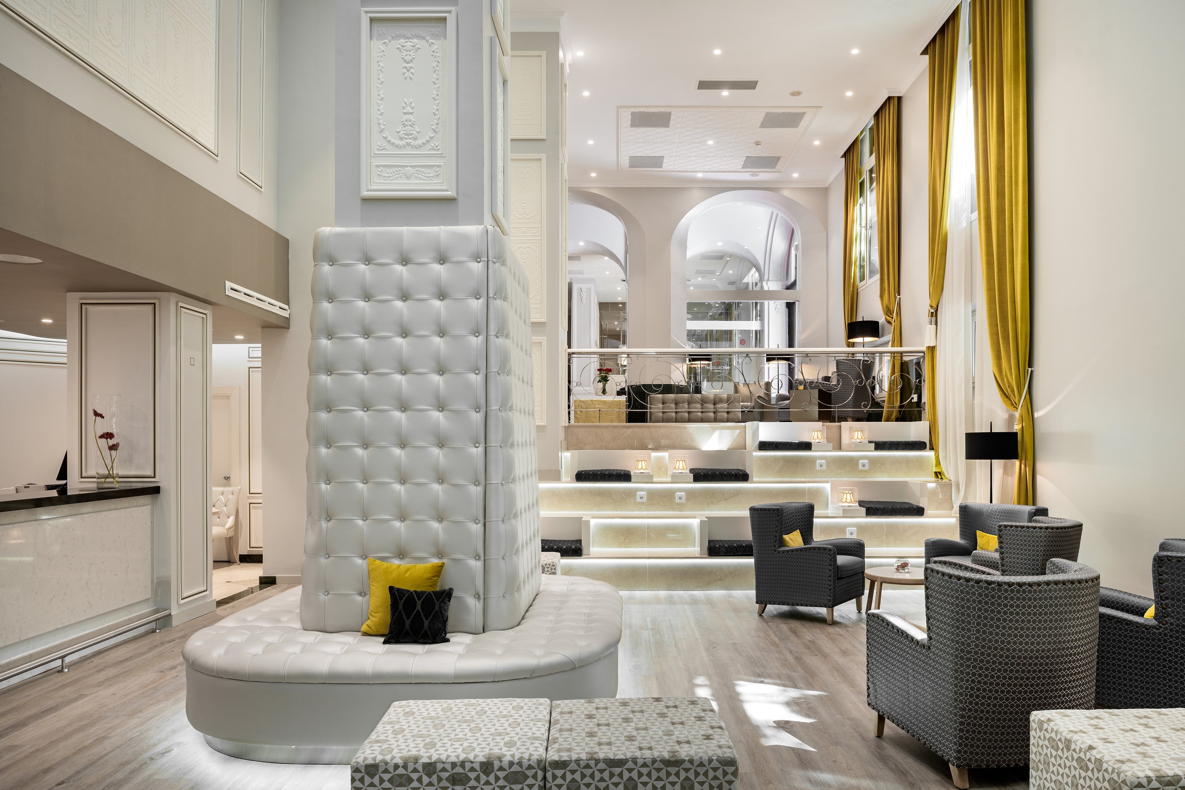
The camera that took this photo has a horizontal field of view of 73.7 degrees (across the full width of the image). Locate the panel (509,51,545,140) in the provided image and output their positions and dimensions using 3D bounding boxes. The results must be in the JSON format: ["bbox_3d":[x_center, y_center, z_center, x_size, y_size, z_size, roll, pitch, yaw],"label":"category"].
[{"bbox_3d":[-0.777,-3.404,8.960,0.490,1.010,0.050,0,-2,1],"label":"panel"}]

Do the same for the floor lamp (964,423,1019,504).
[{"bbox_3d":[3.504,1.024,6.930,0.460,1.550,0.460,0,-2,0],"label":"floor lamp"}]

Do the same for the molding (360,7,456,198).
[{"bbox_3d":[-0.972,-1.538,4.170,0.505,1.010,0.050,0,-2,1],"label":"molding"}]

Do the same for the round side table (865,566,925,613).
[{"bbox_3d":[2.225,1.495,5.620,0.570,0.455,0.570,0,-2,0],"label":"round side table"}]

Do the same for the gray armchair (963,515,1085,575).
[{"bbox_3d":[2.654,1.246,5.100,0.680,0.890,0.710,2,-2,-45],"label":"gray armchair"}]

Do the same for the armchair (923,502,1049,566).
[{"bbox_3d":[3.060,1.301,6.080,0.710,0.890,0.680,1,-2,-34],"label":"armchair"}]

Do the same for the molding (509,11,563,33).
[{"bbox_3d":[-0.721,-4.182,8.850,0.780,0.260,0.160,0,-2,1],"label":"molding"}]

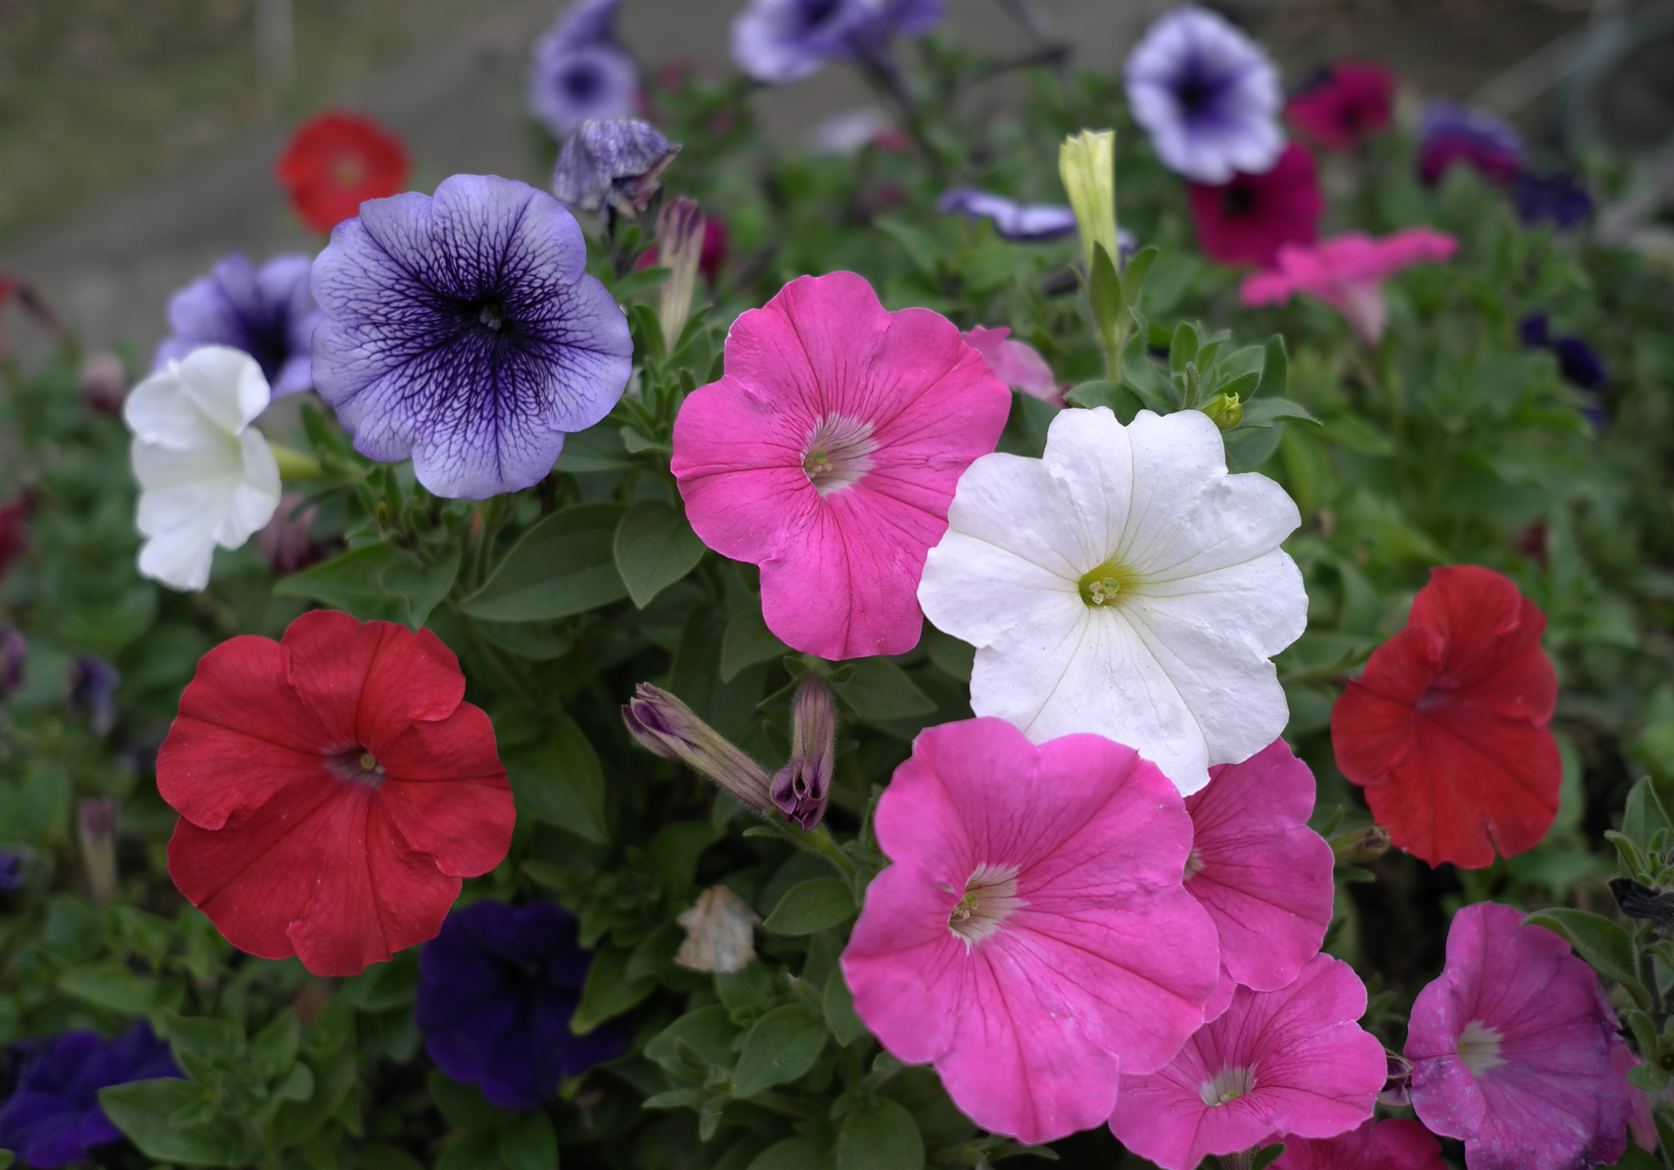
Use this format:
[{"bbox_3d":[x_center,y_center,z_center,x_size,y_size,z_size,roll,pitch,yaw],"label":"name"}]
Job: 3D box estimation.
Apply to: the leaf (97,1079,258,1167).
[{"bbox_3d":[-0.174,0.142,0.450,0.041,0.010,0.022,-17,38,-13],"label":"leaf"}]

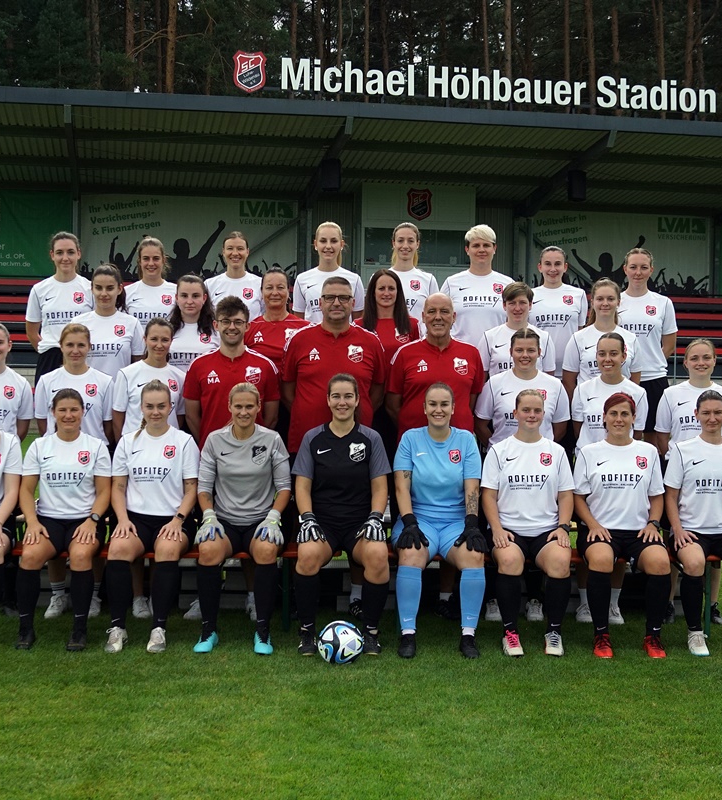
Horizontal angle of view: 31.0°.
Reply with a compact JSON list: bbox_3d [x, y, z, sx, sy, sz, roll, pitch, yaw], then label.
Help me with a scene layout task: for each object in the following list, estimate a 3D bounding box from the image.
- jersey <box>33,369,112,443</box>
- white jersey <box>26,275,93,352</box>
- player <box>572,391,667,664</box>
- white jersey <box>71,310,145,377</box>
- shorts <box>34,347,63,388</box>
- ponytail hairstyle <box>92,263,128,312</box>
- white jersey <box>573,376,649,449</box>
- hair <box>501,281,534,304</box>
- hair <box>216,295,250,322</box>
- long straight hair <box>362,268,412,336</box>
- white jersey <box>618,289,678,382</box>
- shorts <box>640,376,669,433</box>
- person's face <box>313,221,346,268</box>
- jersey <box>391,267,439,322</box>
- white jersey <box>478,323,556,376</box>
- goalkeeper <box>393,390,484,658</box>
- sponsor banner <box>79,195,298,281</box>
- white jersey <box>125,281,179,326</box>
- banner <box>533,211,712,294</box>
[{"bbox_3d":[-1.612,0.065,7.300,0.440,0.500,0.270,1,2,-8],"label":"jersey"},{"bbox_3d":[-1.862,-0.531,8.080,0.440,0.510,0.260,1,1,-6],"label":"white jersey"},{"bbox_3d":[1.344,0.625,6.730,0.480,1.309,0.680,1,2,6],"label":"player"},{"bbox_3d":[-1.533,-0.251,7.860,0.460,0.580,0.270,1,1,-9],"label":"white jersey"},{"bbox_3d":[-1.853,-0.154,8.150,0.400,0.370,0.280,1,1,-10],"label":"shorts"},{"bbox_3d":[-1.515,-0.678,7.830,0.205,0.300,0.230,1,1,6],"label":"ponytail hairstyle"},{"bbox_3d":[1.452,0.102,7.580,0.450,0.510,0.260,1,1,1],"label":"white jersey"},{"bbox_3d":[0.945,-0.626,7.820,0.190,0.190,0.220,1,1,2],"label":"hair"},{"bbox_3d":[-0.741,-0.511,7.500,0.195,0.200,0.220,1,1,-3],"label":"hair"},{"bbox_3d":[0.154,-0.590,7.870,0.295,0.405,0.250,1,1,2],"label":"long straight hair"},{"bbox_3d":[1.759,-0.401,8.150,0.450,0.570,0.260,1,1,3],"label":"white jersey"},{"bbox_3d":[1.764,0.013,8.224,0.380,0.400,0.260,1,1,6],"label":"shorts"},{"bbox_3d":[-0.191,-0.952,7.880,0.180,0.250,0.200,1,2,-1],"label":"person's face"},{"bbox_3d":[0.273,-0.557,8.106,0.460,0.550,0.260,1,1,10],"label":"jersey"},{"bbox_3d":[0.946,-0.178,7.860,0.470,0.570,0.270,1,1,6],"label":"white jersey"},{"bbox_3d":[0.407,0.598,6.830,0.500,1.360,0.730,1,1,0],"label":"goalkeeper"},{"bbox_3d":[-4.565,-4.112,34.600,5.700,2.500,0.050,1,1,-10],"label":"sponsor banner"},{"bbox_3d":[-1.302,-0.495,8.100,0.420,0.530,0.260,1,1,-3],"label":"white jersey"},{"bbox_3d":[6.655,-3.772,33.682,5.070,2.150,0.050,1,1,-9],"label":"banner"}]

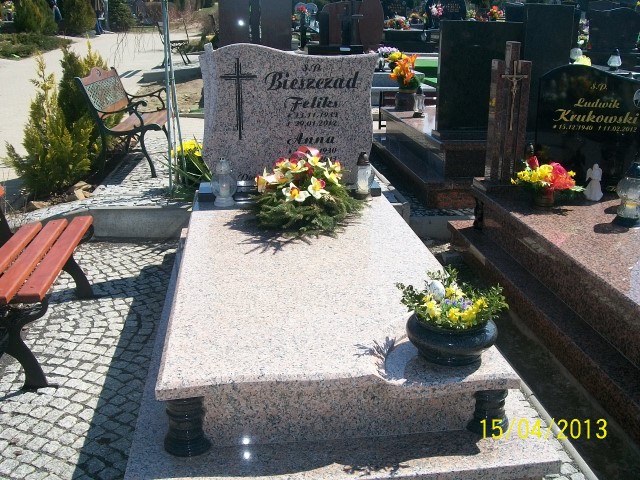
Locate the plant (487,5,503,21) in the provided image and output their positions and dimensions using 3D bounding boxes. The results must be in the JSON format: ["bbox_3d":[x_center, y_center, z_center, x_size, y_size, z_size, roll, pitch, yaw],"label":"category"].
[{"bbox_3d":[2.551,-3.329,9.744,0.240,0.250,0.240,-2,18,-7],"label":"plant"}]

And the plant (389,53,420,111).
[{"bbox_3d":[0.705,-1.315,5.545,0.270,0.460,0.260,-2,18,-7],"label":"plant"}]

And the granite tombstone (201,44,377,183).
[{"bbox_3d":[-0.186,-0.749,3.980,1.030,0.830,0.080,-2,17,-7],"label":"granite tombstone"}]

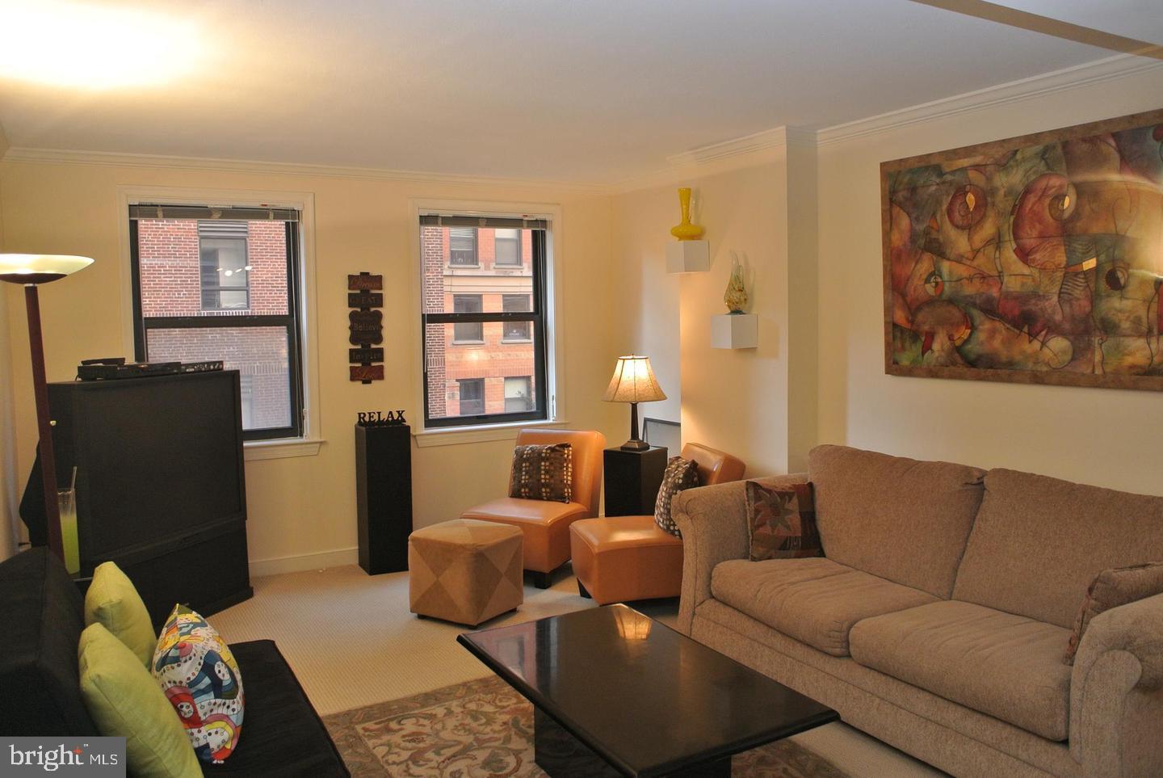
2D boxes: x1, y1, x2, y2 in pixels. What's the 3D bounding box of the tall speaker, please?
[{"bbox_3d":[-1.222,0.667,5.423,0.268,0.900,0.250,-3,5,-29],"label":"tall speaker"}]

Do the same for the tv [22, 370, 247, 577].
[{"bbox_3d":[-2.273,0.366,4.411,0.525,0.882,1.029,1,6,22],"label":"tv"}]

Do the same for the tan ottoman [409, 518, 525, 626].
[{"bbox_3d":[-0.597,0.962,4.583,0.425,0.430,0.415,2,6,33],"label":"tan ottoman"}]

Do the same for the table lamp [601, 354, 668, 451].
[{"bbox_3d":[0.317,0.082,5.089,0.378,0.550,0.378,-1,5,0],"label":"table lamp"}]

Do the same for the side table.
[{"bbox_3d":[0.324,0.734,5.148,0.267,0.760,0.267,3,6,38],"label":"side table"}]

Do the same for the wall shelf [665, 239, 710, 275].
[{"bbox_3d":[0.607,-0.752,4.992,0.172,0.176,0.183,-3,6,-28],"label":"wall shelf"}]

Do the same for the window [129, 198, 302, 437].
[{"bbox_3d":[-2.089,-0.359,5.065,0.903,1.365,0.105,-3,6,-28],"label":"window"}]

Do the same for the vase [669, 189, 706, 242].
[{"bbox_3d":[0.611,-1.013,5.070,0.200,0.300,0.200,-1,5,0],"label":"vase"}]

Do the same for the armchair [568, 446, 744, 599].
[{"bbox_3d":[0.404,0.750,4.726,0.795,0.800,0.570,-2,5,-14],"label":"armchair"}]

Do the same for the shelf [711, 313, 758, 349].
[{"bbox_3d":[0.815,-0.307,4.654,0.172,0.173,0.179,-3,6,-28],"label":"shelf"}]

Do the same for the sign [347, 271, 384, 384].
[{"bbox_3d":[-1.331,-0.377,5.423,0.210,0.693,0.026,-3,6,-28],"label":"sign"}]

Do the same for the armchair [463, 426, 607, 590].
[{"bbox_3d":[-0.270,0.704,5.411,0.570,0.800,0.795,1,5,25],"label":"armchair"}]

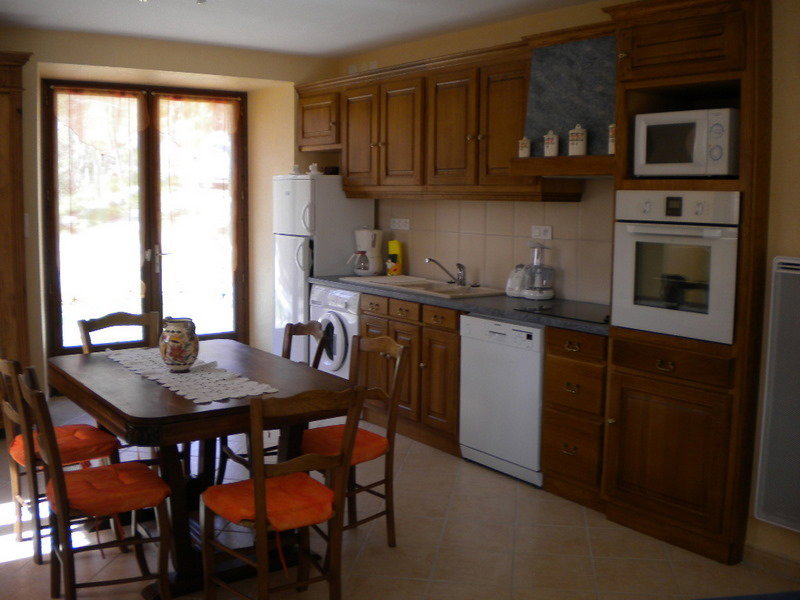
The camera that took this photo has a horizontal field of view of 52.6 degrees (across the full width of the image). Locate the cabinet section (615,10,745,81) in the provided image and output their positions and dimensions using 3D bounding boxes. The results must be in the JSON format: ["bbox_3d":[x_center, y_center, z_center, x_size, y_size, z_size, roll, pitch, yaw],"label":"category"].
[{"bbox_3d":[1.318,-1.030,3.408,0.560,0.222,0.590,-6,9,-37],"label":"cabinet section"}]

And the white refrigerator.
[{"bbox_3d":[-0.562,-0.101,5.966,0.570,1.590,0.540,-5,9,-37],"label":"white refrigerator"}]

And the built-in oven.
[{"bbox_3d":[1.322,-0.171,3.478,0.536,0.592,0.575,-7,10,-37],"label":"built-in oven"}]

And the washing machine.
[{"bbox_3d":[-0.220,0.316,5.599,0.555,0.835,0.588,-7,10,-37],"label":"washing machine"}]

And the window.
[{"bbox_3d":[-1.947,-0.539,6.352,1.674,2.265,0.090,-5,9,-37],"label":"window"}]

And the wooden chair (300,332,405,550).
[{"bbox_3d":[-0.240,0.604,3.350,0.430,0.850,0.410,-5,9,-39],"label":"wooden chair"}]

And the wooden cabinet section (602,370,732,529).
[{"bbox_3d":[1.329,0.615,3.628,0.560,0.595,0.595,-6,9,-37],"label":"wooden cabinet section"}]

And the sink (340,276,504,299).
[{"bbox_3d":[0.149,-0.015,5.043,0.481,0.154,1.146,-7,10,-37],"label":"sink"}]

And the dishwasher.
[{"bbox_3d":[0.741,0.487,4.405,0.565,0.819,0.596,-7,10,-37],"label":"dishwasher"}]

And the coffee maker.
[{"bbox_3d":[-0.235,-0.333,5.731,0.210,0.320,0.165,-4,9,-35],"label":"coffee maker"}]

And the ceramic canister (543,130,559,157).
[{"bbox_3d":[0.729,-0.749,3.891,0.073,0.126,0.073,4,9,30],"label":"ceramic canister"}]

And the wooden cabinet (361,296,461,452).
[{"bbox_3d":[0.254,0.393,5.002,0.551,0.843,0.939,-7,10,-37],"label":"wooden cabinet"}]

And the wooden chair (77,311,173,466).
[{"bbox_3d":[-1.249,0.525,3.867,0.430,0.850,0.420,8,10,44],"label":"wooden chair"}]

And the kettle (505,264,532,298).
[{"bbox_3d":[0.682,-0.109,4.565,0.165,0.185,0.140,3,7,16],"label":"kettle"}]

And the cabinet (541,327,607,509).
[{"bbox_3d":[1.034,0.529,4.007,0.555,0.843,0.387,-7,10,-37],"label":"cabinet"}]

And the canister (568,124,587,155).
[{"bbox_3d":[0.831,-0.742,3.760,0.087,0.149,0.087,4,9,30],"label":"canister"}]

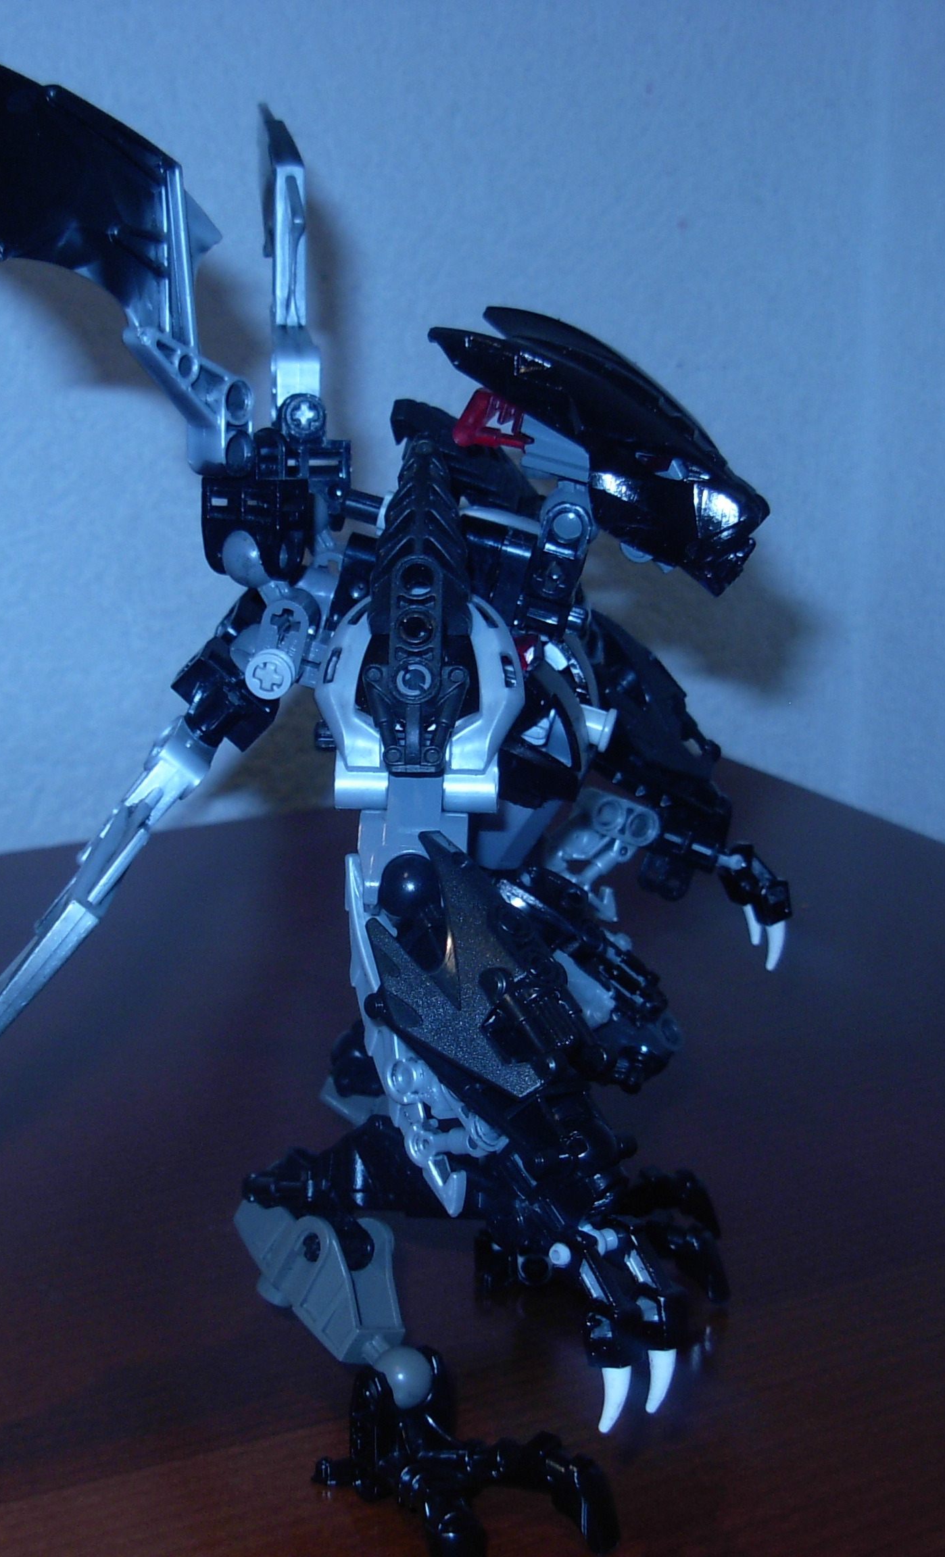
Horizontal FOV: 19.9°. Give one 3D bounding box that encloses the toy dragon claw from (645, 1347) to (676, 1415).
[{"bbox_3d":[0.029,0.093,0.417,0.005,0.011,0.004,5,15,17],"label":"toy dragon claw"}]

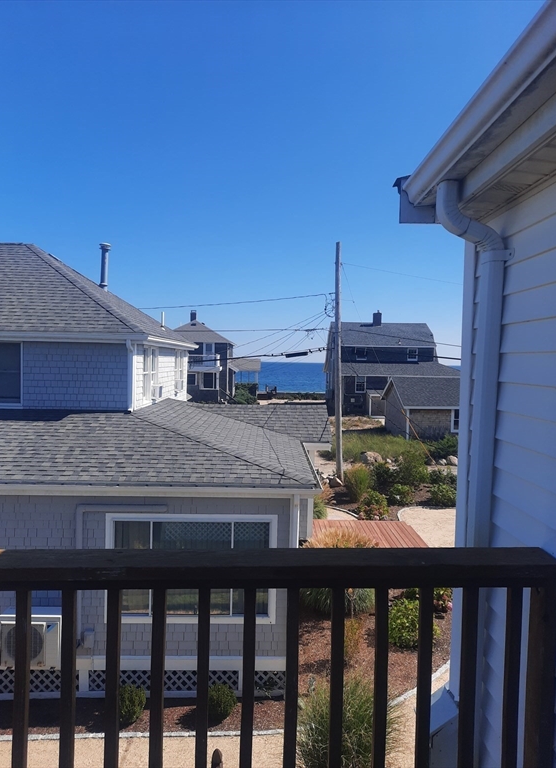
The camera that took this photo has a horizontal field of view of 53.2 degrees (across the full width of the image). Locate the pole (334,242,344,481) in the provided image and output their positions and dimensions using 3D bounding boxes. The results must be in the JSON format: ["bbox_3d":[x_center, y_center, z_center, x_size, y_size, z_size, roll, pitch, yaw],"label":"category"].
[{"bbox_3d":[2.665,-0.973,24.000,0.290,10.350,0.290,-1,2,0],"label":"pole"}]

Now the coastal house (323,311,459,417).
[{"bbox_3d":[11.600,-2.300,56.300,12.000,10.100,12.200,1,2,-1],"label":"coastal house"}]

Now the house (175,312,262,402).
[{"bbox_3d":[-7.000,-2.700,56.300,9.800,9.400,10.800,1,2,1],"label":"house"}]

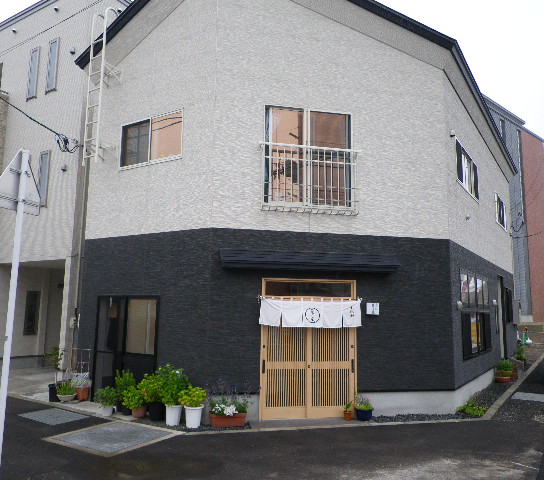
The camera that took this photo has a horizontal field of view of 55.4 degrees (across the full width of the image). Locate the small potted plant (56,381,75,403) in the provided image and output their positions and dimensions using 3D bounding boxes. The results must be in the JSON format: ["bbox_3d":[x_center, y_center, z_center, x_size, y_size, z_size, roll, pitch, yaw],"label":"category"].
[{"bbox_3d":[-3.836,2.824,9.702,0.350,0.373,0.350,4,-8,-21],"label":"small potted plant"}]

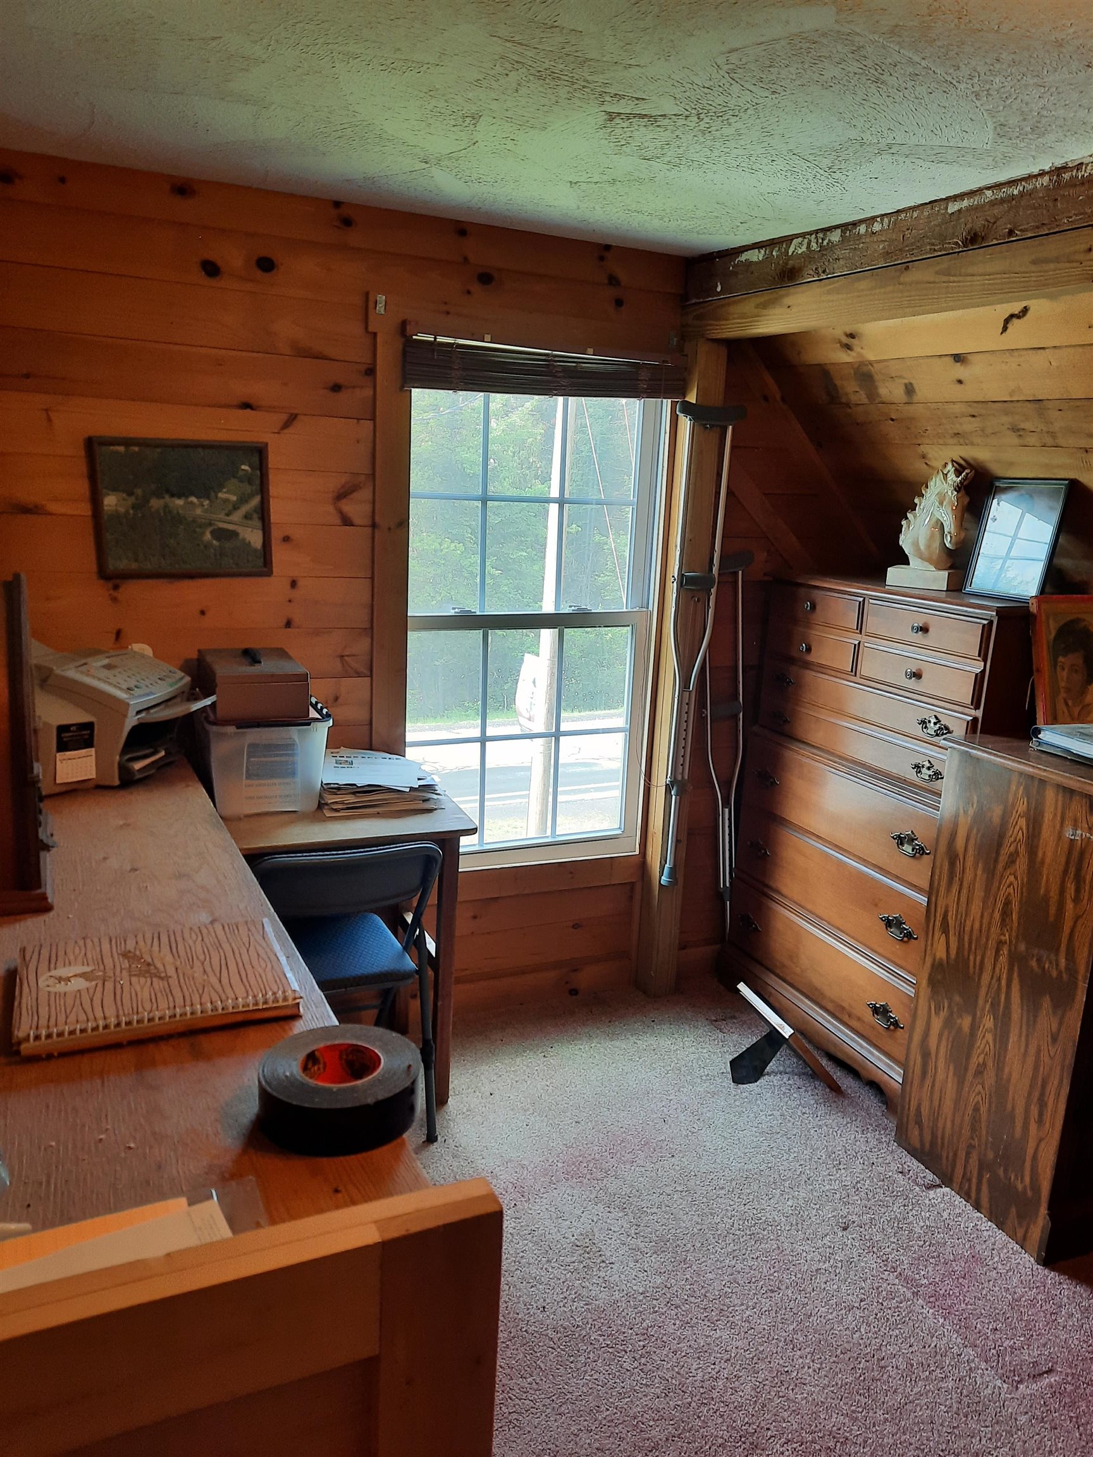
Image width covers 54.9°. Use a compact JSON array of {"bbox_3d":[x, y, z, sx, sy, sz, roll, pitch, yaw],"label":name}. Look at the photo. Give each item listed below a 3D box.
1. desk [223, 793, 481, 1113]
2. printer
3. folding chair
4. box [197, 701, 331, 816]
[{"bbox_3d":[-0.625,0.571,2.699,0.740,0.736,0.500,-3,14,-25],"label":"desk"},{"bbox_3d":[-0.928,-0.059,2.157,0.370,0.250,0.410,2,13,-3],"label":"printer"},{"bbox_3d":[-0.548,0.591,2.587,0.455,0.755,0.500,-3,14,-25],"label":"folding chair"},{"bbox_3d":[-0.725,0.065,2.682,0.295,0.248,0.310,-3,14,-25],"label":"box"}]

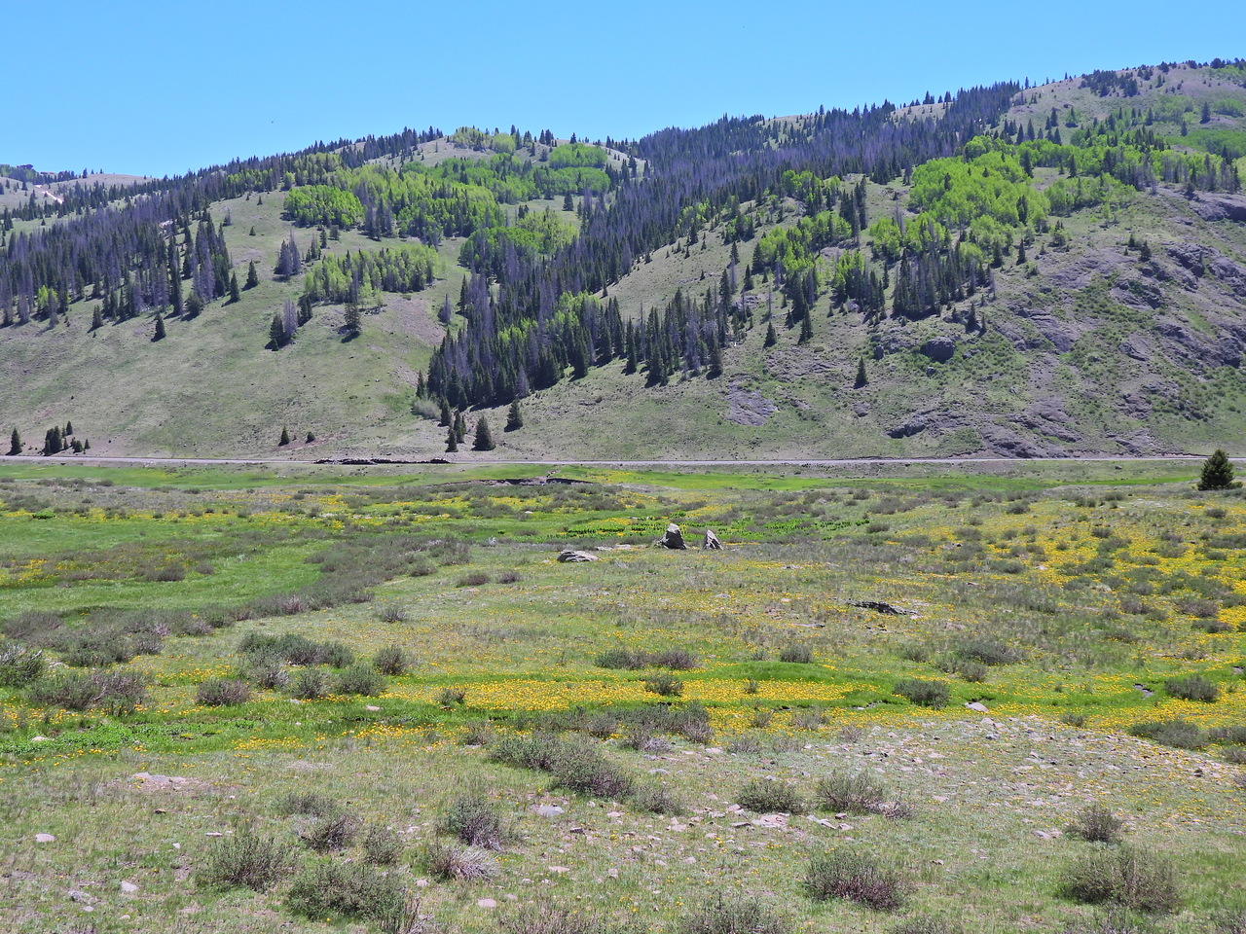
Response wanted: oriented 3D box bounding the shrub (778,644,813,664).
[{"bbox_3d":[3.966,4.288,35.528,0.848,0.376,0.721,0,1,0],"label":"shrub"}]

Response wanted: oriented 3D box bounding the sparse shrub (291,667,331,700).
[{"bbox_3d":[-5.434,3.772,26.958,0.712,0.515,0.627,0,1,0],"label":"sparse shrub"}]

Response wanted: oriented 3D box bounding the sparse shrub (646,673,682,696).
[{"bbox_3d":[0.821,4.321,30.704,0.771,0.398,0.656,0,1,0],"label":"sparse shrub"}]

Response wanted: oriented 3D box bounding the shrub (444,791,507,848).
[{"bbox_3d":[-1.322,3.163,13.875,0.553,0.477,0.470,0,1,0],"label":"shrub"}]

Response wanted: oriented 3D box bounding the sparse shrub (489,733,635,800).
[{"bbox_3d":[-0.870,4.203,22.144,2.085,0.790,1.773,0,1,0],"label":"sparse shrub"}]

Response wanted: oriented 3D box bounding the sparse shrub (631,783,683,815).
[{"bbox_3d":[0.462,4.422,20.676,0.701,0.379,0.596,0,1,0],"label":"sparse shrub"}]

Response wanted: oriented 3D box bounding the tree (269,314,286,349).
[{"bbox_3d":[-124.855,-49.132,560.000,6.340,12.679,6.340,0,1,0],"label":"tree"}]

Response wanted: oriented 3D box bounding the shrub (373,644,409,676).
[{"bbox_3d":[-3.660,3.046,24.403,0.580,0.449,0.493,0,1,0],"label":"shrub"}]

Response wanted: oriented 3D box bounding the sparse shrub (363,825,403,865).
[{"bbox_3d":[-2.054,3.238,13.251,0.348,0.305,0.296,0,1,0],"label":"sparse shrub"}]

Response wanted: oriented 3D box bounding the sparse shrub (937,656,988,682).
[{"bbox_3d":[6.375,3.796,29.086,0.951,0.452,0.837,0,1,0],"label":"sparse shrub"}]

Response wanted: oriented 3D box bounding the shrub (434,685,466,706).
[{"bbox_3d":[-2.381,3.159,21.330,0.427,0.270,0.363,0,1,0],"label":"shrub"}]

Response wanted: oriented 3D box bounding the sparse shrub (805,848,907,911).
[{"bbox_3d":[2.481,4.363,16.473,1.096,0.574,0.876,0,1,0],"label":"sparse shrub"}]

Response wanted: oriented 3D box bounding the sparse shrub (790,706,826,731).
[{"bbox_3d":[2.344,3.181,19.565,0.440,0.270,0.374,0,1,0],"label":"sparse shrub"}]

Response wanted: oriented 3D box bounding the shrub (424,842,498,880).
[{"bbox_3d":[-1.629,3.982,15.652,0.748,0.374,0.658,0,1,0],"label":"shrub"}]

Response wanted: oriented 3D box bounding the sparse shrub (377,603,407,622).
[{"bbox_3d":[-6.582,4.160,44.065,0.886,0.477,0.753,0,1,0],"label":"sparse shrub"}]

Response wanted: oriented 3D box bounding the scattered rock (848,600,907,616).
[{"bbox_3d":[5.438,3.016,33.189,1.245,0.282,0.685,0,1,0],"label":"scattered rock"}]

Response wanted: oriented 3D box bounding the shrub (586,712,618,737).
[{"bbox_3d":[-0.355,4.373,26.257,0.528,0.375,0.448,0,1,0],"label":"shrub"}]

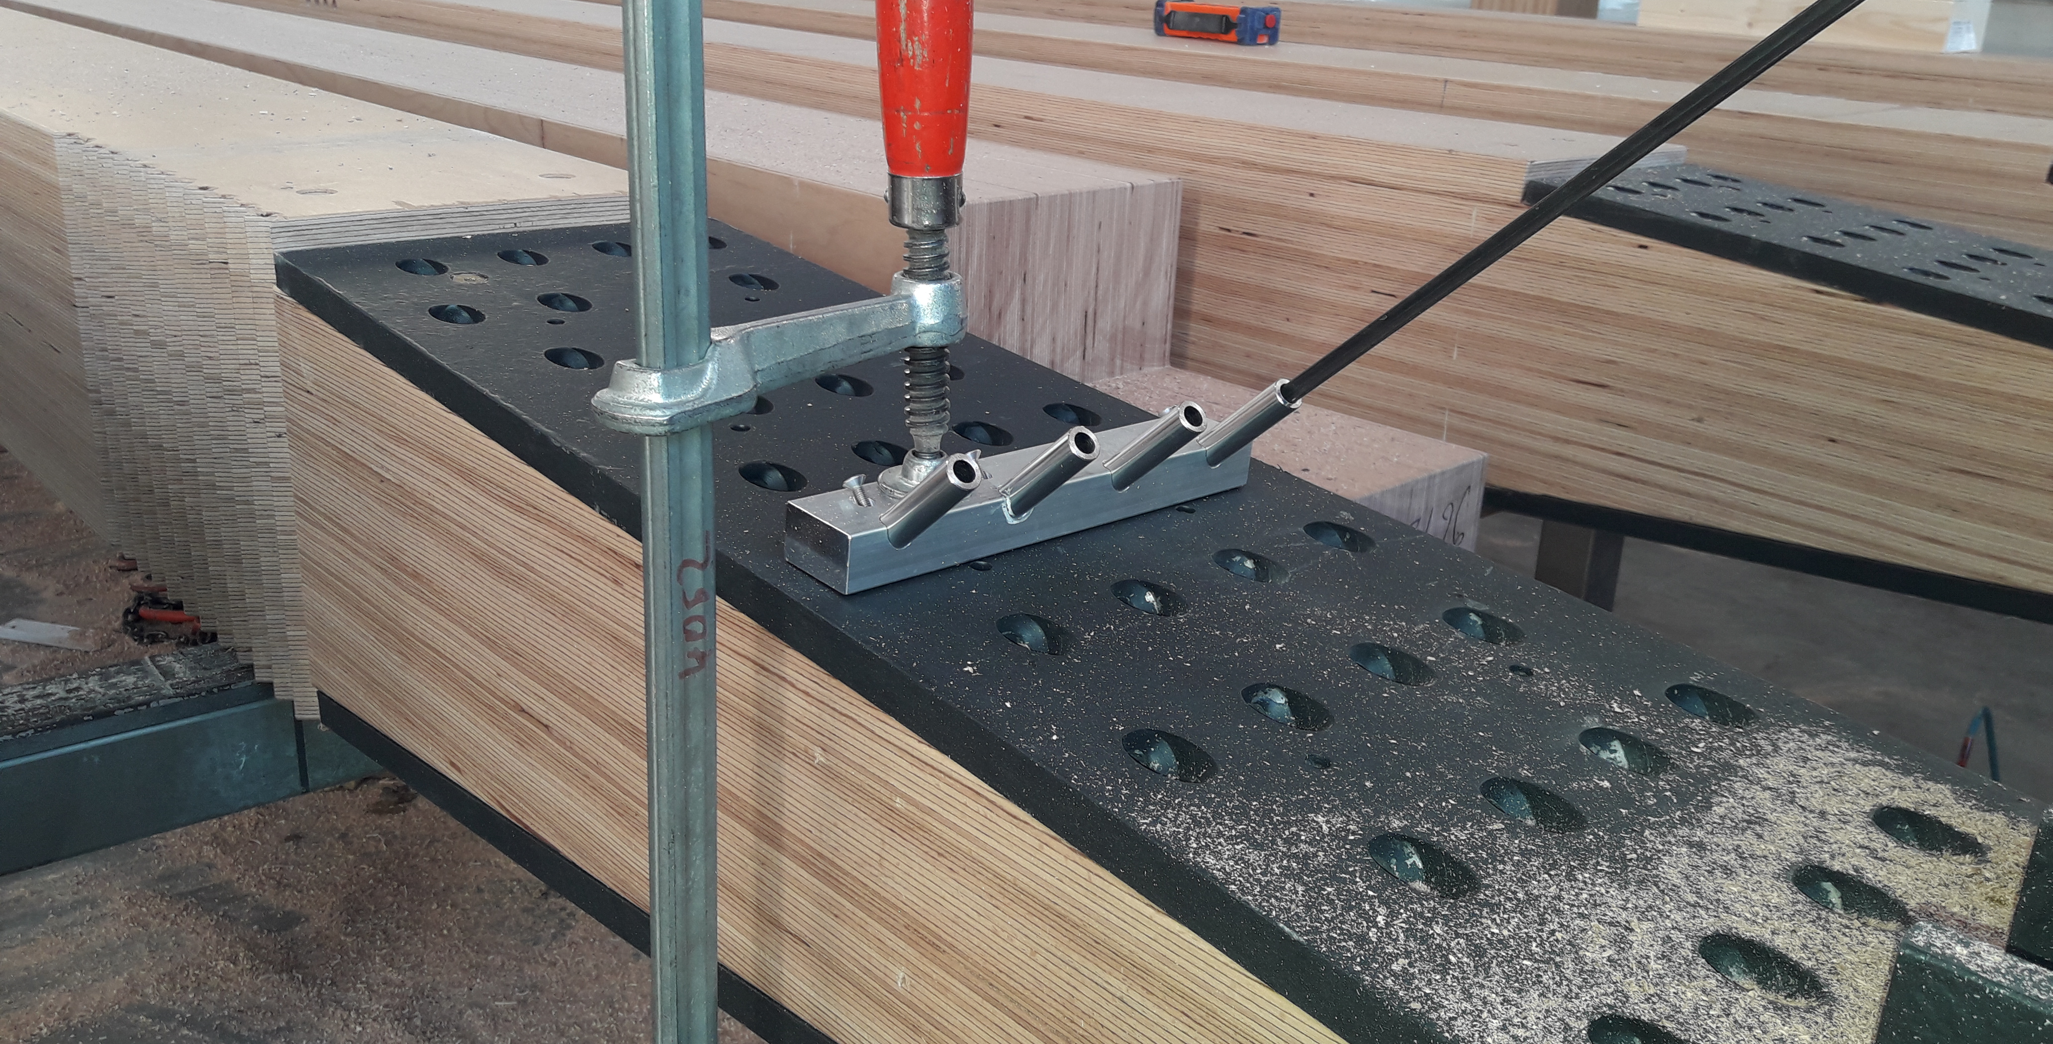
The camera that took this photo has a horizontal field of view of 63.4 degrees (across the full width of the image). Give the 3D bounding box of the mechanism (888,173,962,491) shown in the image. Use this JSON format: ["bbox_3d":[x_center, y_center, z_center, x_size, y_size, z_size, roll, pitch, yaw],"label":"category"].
[{"bbox_3d":[-0.037,-0.068,0.615,0.029,0.120,0.029,1,21,0],"label":"mechanism"}]

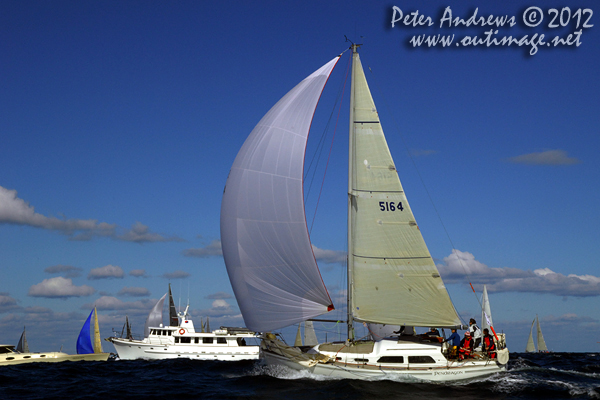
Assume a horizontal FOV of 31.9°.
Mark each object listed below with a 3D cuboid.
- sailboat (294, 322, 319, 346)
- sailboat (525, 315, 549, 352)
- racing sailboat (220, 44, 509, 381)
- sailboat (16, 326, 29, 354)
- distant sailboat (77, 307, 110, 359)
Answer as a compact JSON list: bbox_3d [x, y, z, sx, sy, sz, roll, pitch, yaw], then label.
[{"bbox_3d":[1.900,41.619,332.473,9.800,14.460,3.600,-1,-8,5],"label":"sailboat"},{"bbox_3d":[93.863,53.162,416.689,10.300,15.360,3.700,-1,-8,5],"label":"sailboat"},{"bbox_3d":[2.549,0.357,41.179,10.900,13.250,3.700,2,-8,-11],"label":"racing sailboat"},{"bbox_3d":[-146.452,74.270,555.092,9.500,14.670,3.600,-2,-8,12],"label":"sailboat"},{"bbox_3d":[-61.485,39.276,312.604,10.800,15.070,3.800,-3,-9,22],"label":"distant sailboat"}]

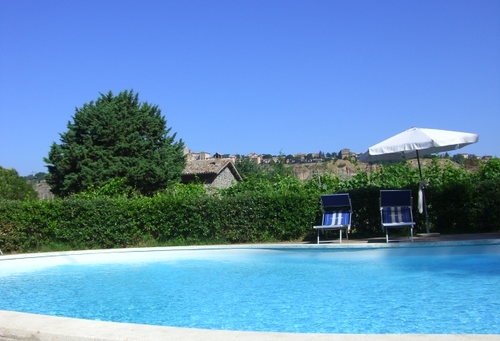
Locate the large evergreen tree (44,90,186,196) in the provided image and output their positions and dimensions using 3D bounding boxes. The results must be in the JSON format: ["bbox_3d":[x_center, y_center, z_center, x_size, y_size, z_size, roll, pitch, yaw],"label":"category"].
[{"bbox_3d":[-7.351,-0.984,30.000,7.600,6.900,7.500,-1,-2,0],"label":"large evergreen tree"}]

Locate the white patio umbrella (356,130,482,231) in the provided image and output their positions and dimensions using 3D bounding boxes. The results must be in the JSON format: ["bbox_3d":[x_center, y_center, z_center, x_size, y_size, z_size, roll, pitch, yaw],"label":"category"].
[{"bbox_3d":[3.776,0.246,12.300,2.600,2.400,2.600,-5,-2,0],"label":"white patio umbrella"}]

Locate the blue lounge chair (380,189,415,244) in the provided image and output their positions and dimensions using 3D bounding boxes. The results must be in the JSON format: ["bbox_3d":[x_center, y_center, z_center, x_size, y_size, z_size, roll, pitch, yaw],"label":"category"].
[{"bbox_3d":[3.101,0.932,11.500,0.670,1.000,1.600,-1,-2,12],"label":"blue lounge chair"}]

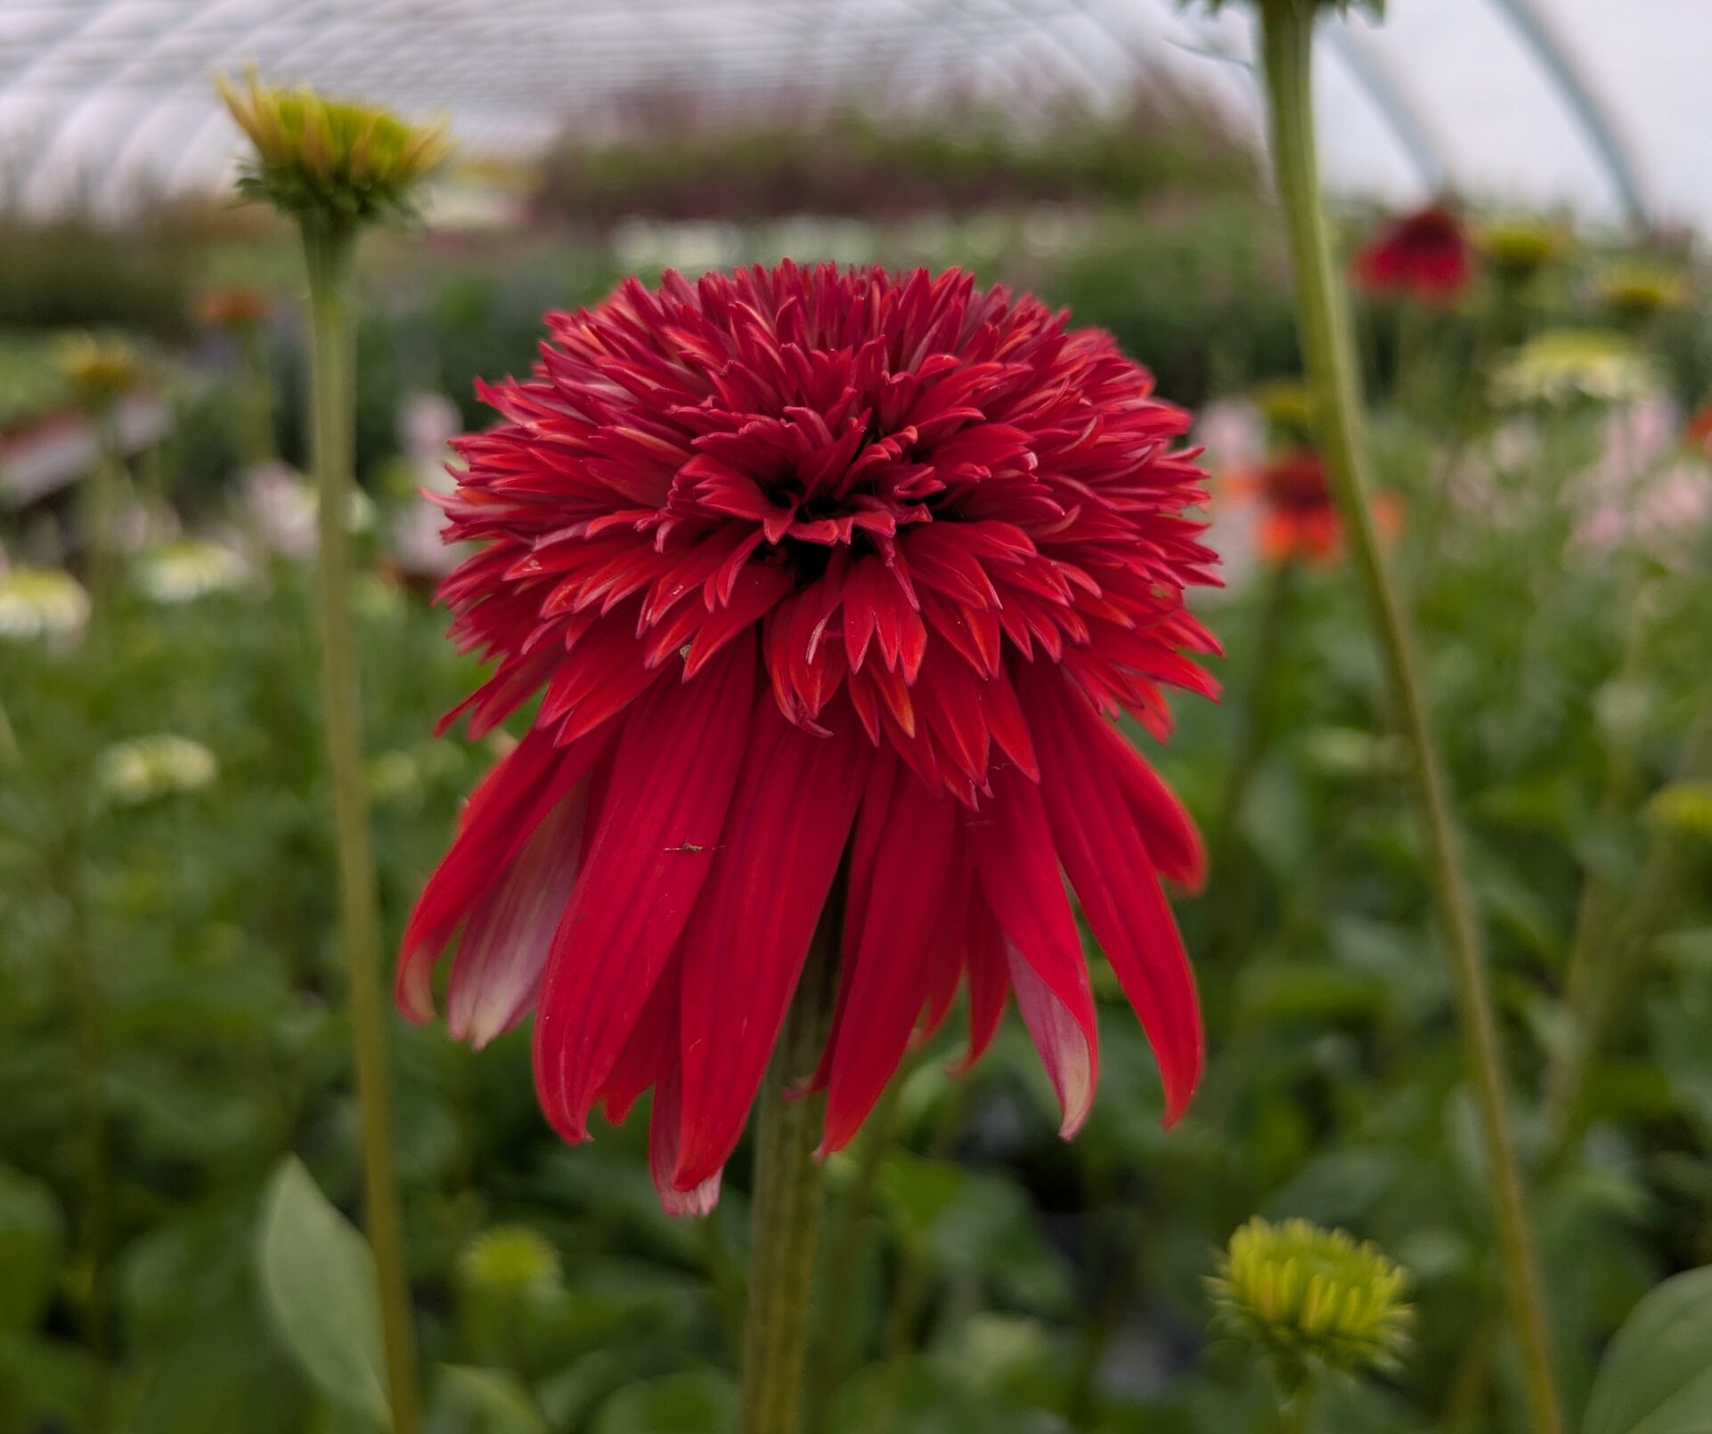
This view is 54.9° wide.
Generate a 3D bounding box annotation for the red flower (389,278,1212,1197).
[{"bbox_3d":[-0.005,-0.005,0.170,0.080,0.074,0.080,3,25,0],"label":"red flower"}]

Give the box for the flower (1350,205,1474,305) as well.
[{"bbox_3d":[0.321,-0.267,0.950,0.062,0.050,0.062,-1,20,0],"label":"flower"}]

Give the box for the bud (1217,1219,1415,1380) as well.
[{"bbox_3d":[0.071,0.093,0.260,0.030,0.019,0.030,9,12,0],"label":"bud"}]

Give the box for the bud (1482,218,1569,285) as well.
[{"bbox_3d":[0.324,-0.226,0.800,0.037,0.026,0.037,-1,20,0],"label":"bud"}]

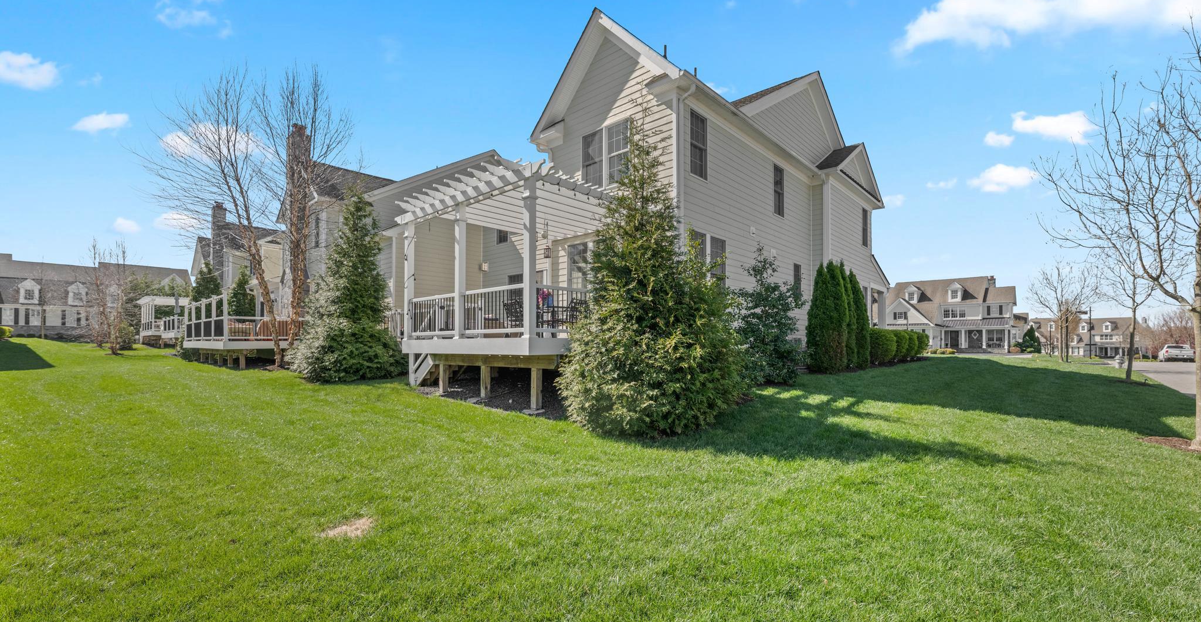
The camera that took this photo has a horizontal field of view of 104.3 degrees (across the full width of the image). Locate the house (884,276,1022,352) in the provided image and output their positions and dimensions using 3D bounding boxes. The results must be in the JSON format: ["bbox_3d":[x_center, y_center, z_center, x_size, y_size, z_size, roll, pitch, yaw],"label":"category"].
[{"bbox_3d":[52.057,0.638,70.500,16.500,10.800,13.500,-2,-3,44],"label":"house"}]

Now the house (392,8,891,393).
[{"bbox_3d":[3.400,-3.100,18.200,9.800,11.200,20.300,-2,-3,44],"label":"house"}]

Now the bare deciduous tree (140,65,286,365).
[{"bbox_3d":[-15.084,-3.731,18.200,4.700,11.500,4.600,-2,-3,44],"label":"bare deciduous tree"}]

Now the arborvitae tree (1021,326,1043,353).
[{"bbox_3d":[55.395,3.678,60.000,2.100,3.500,2.100,-2,-3,44],"label":"arborvitae tree"}]

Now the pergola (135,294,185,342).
[{"bbox_3d":[-37.473,0.692,40.500,4.800,3.800,3.600,-2,-3,44],"label":"pergola"}]

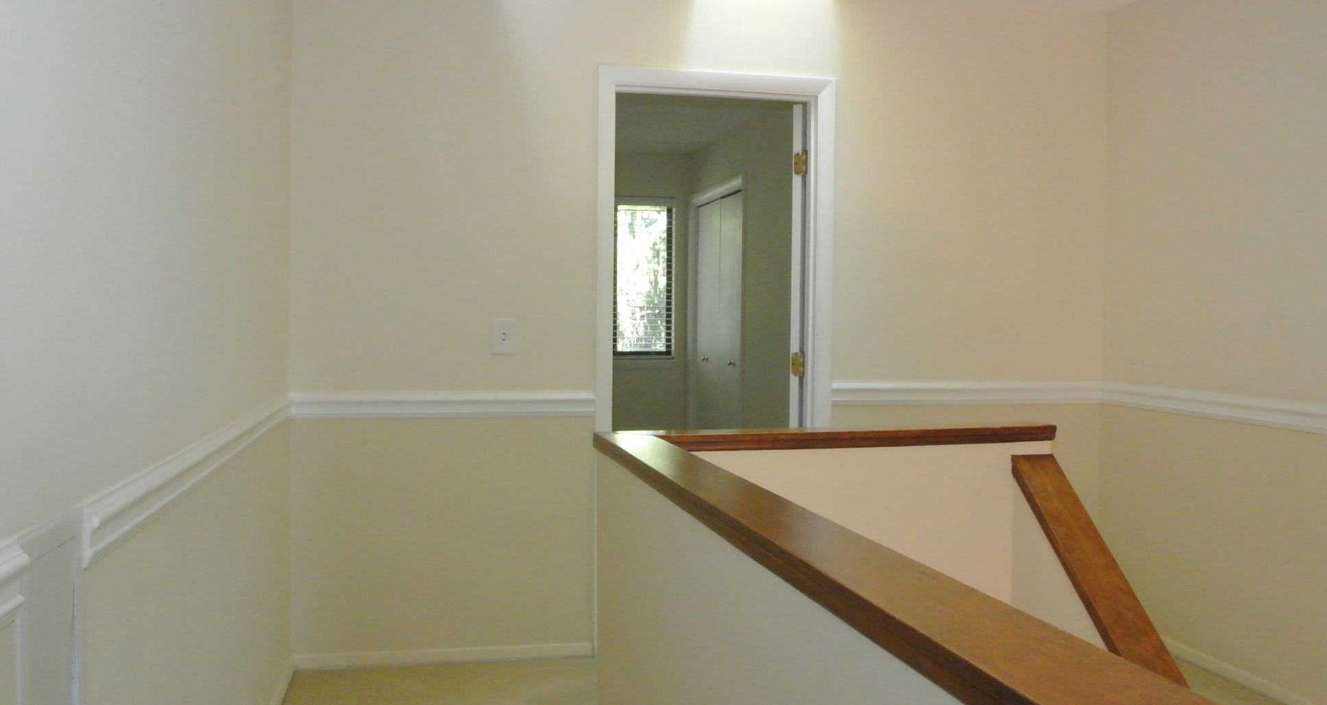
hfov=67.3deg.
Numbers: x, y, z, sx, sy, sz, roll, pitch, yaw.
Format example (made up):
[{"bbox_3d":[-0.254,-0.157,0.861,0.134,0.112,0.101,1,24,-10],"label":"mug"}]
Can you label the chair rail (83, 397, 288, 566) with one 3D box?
[{"bbox_3d":[-1.008,0.213,2.368,0.027,0.095,2.079,0,2,-13],"label":"chair rail"}]

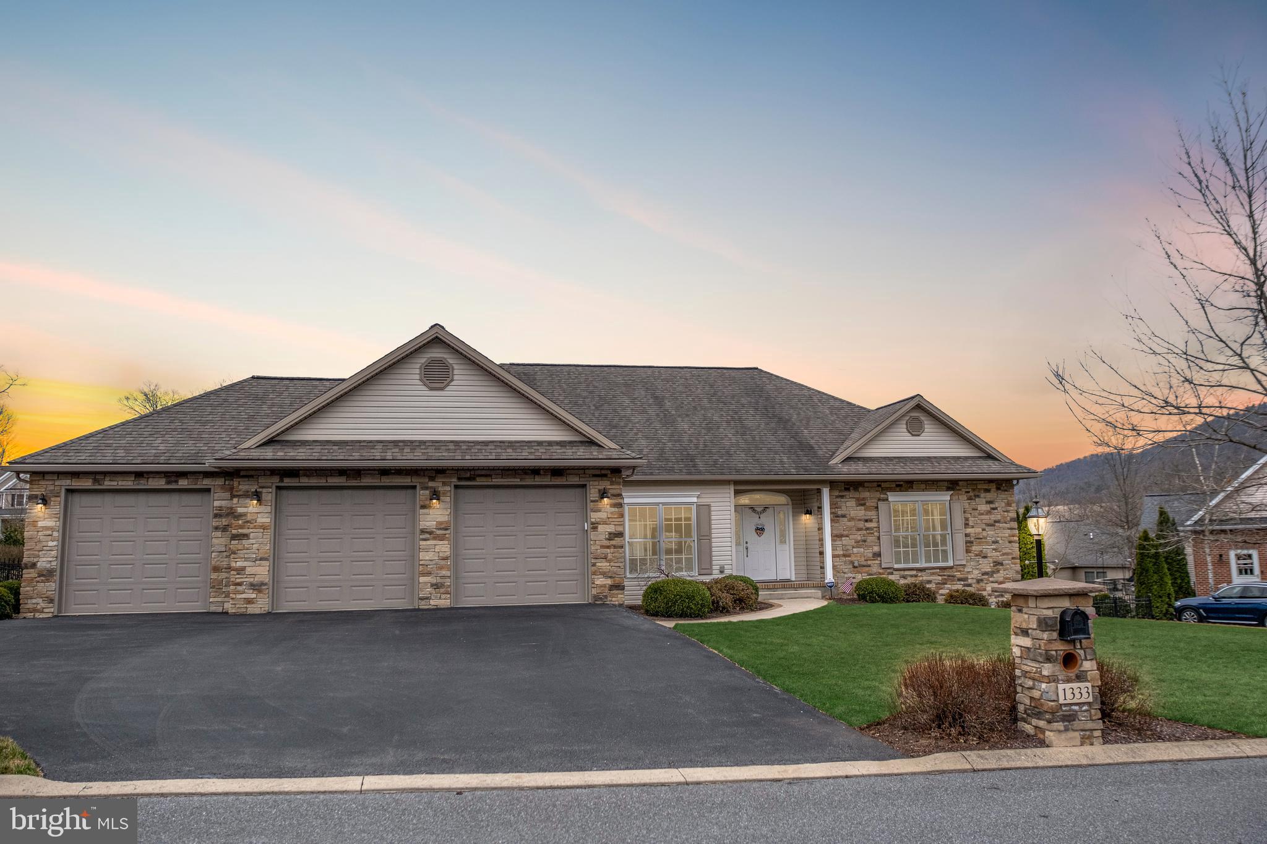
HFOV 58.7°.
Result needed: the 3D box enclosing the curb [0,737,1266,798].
[{"bbox_3d":[0.150,2.930,9.600,11.100,0.200,0.600,-1,-7,-4],"label":"curb"}]

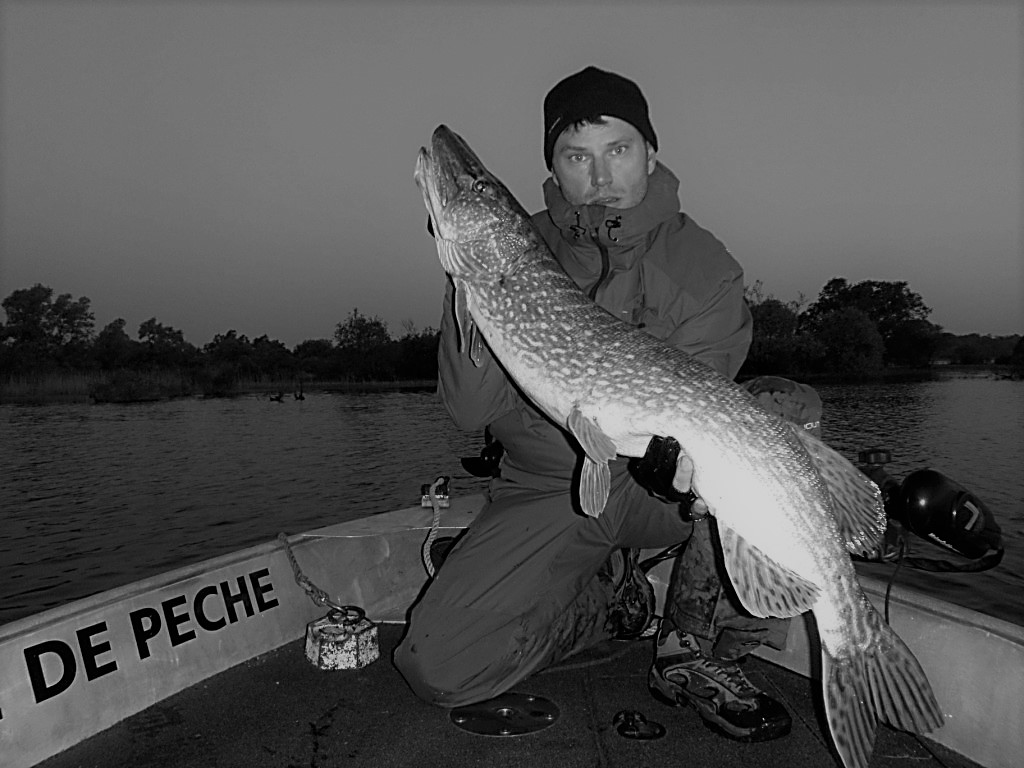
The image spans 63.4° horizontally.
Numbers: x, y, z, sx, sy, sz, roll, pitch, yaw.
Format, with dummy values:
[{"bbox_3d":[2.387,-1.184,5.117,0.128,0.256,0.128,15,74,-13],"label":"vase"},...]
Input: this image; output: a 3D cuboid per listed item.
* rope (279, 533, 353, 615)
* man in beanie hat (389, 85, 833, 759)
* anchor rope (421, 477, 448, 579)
[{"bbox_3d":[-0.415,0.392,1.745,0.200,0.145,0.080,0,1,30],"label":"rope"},{"bbox_3d":[0.155,0.020,1.440,0.700,1.080,0.740,-1,1,6],"label":"man in beanie hat"},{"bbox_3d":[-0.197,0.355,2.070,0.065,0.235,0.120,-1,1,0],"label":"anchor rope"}]

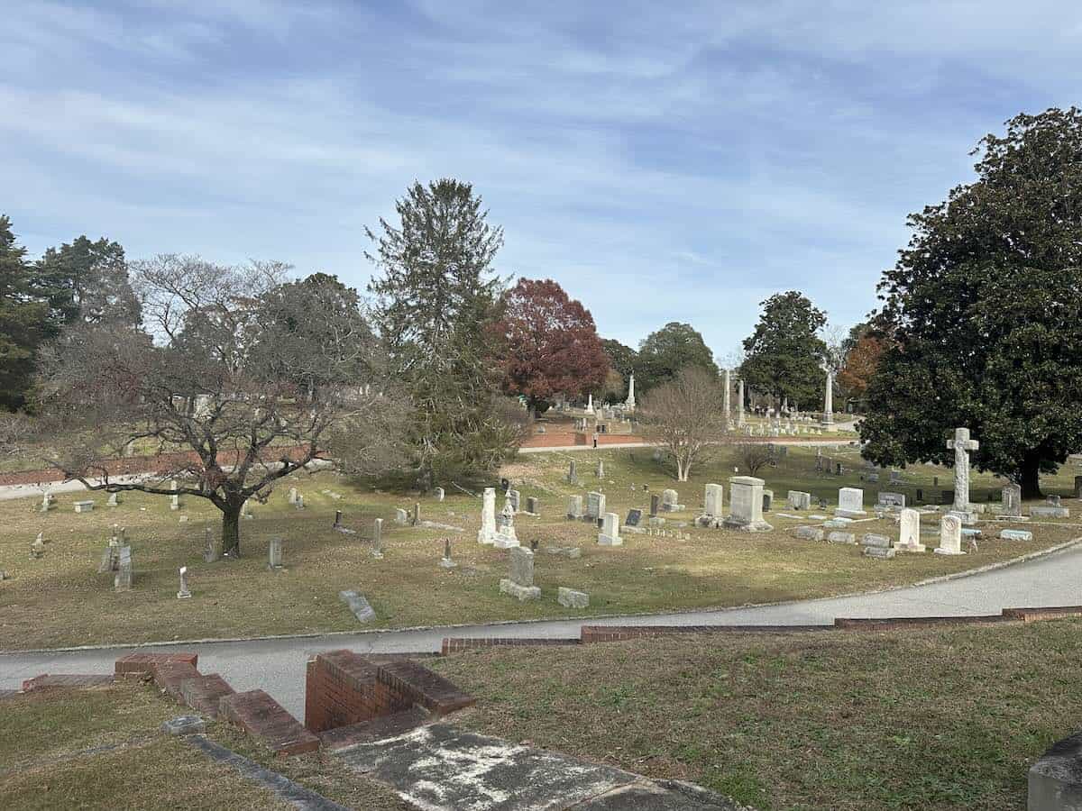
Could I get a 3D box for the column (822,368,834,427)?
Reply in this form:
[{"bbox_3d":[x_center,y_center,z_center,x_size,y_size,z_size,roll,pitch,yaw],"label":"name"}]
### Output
[{"bbox_3d":[40.921,-1.159,107.062,1.400,8.359,1.400,2,1,20],"label":"column"}]

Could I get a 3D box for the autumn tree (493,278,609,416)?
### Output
[{"bbox_3d":[1.330,-8.080,105.000,15.830,19.560,15.040,1,0,0],"label":"autumn tree"}]

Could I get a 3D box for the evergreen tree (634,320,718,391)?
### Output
[{"bbox_3d":[23.360,-7.270,130.000,13.780,14.690,13.090,1,0,0],"label":"evergreen tree"}]

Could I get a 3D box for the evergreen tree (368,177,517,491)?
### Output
[{"bbox_3d":[-4.960,-3.720,38.000,7.610,15.530,7.380,1,0,0],"label":"evergreen tree"}]

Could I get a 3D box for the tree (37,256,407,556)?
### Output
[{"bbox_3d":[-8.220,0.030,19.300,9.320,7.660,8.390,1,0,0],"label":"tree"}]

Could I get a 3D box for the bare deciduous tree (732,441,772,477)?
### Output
[{"bbox_3d":[13.300,3.360,47.000,2.550,2.150,2.420,1,0,0],"label":"bare deciduous tree"}]

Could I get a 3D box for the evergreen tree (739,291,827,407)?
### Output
[{"bbox_3d":[39.049,-8.726,121.000,13.234,19.197,12.944,2,1,18],"label":"evergreen tree"}]

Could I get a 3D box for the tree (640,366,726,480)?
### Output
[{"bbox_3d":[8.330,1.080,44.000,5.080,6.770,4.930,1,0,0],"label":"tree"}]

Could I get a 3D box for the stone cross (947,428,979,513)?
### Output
[{"bbox_3d":[10.279,1.567,18.315,0.210,2.057,0.660,1,1,-43],"label":"stone cross"}]

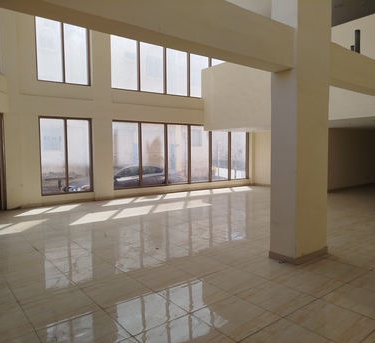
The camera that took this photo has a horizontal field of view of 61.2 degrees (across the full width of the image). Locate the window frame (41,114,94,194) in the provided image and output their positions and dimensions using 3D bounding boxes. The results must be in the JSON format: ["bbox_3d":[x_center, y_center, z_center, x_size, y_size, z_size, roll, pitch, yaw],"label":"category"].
[{"bbox_3d":[-3.649,-0.468,9.705,1.540,2.300,0.130,-3,4,-35],"label":"window frame"}]

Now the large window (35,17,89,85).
[{"bbox_3d":[-3.688,-3.753,9.523,1.550,2.200,0.130,-3,4,-35],"label":"large window"}]

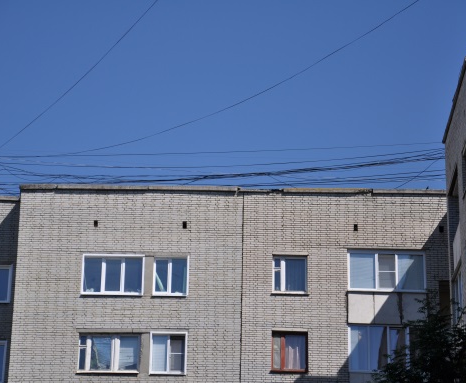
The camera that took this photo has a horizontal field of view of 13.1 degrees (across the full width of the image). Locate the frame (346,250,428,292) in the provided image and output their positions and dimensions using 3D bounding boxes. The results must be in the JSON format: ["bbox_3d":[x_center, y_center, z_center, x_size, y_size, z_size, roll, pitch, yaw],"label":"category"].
[{"bbox_3d":[5.369,2.776,70.664,2.696,1.532,0.150,1,-22,1],"label":"frame"}]

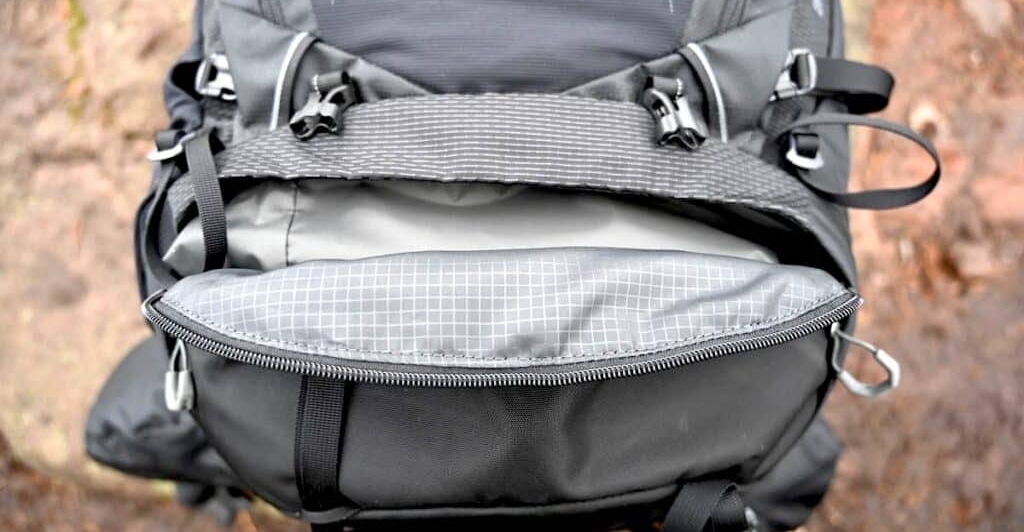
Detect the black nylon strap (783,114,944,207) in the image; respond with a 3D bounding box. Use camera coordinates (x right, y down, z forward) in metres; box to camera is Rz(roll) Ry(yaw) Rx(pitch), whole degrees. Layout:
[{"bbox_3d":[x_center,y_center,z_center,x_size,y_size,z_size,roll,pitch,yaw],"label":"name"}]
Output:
[{"bbox_3d":[0.184,-0.056,0.360,0.084,0.028,0.052,0,84,0],"label":"black nylon strap"}]

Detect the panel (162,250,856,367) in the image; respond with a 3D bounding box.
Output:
[{"bbox_3d":[-0.005,0.019,0.318,0.332,0.040,0.055,0,74,0],"label":"panel"}]

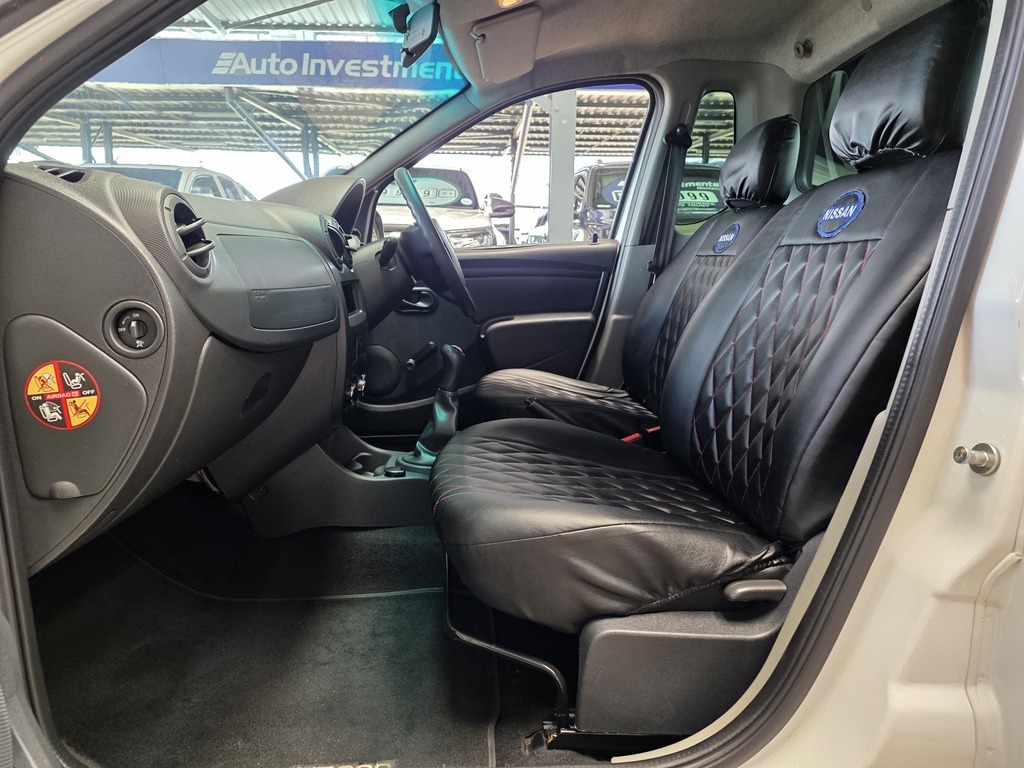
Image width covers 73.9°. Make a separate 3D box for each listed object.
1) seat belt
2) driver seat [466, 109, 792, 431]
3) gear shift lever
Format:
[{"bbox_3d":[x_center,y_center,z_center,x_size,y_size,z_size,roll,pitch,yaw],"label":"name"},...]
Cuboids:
[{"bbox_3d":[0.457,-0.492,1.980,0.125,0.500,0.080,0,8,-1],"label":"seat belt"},{"bbox_3d":[0.290,-0.149,1.726,0.790,1.020,0.510,0,8,-1],"label":"driver seat"},{"bbox_3d":[-0.165,0.041,1.411,0.150,0.250,0.115,0,8,-1],"label":"gear shift lever"}]

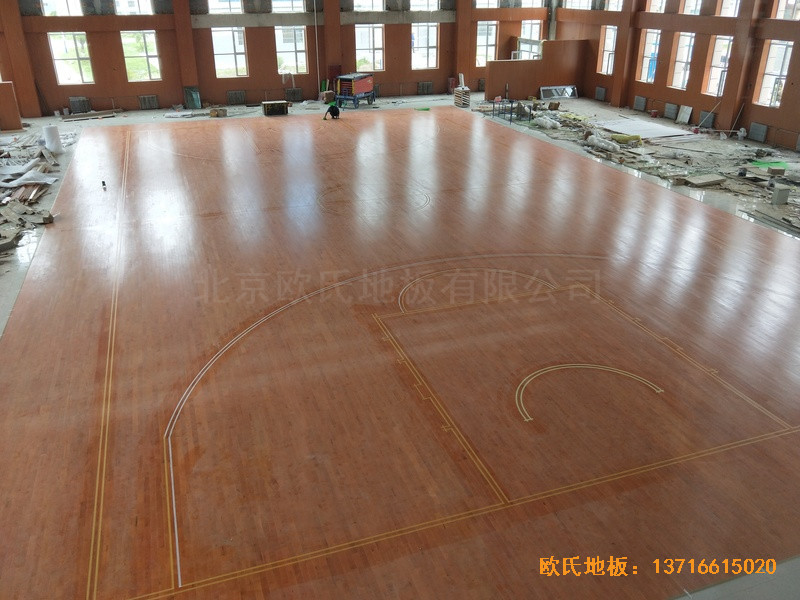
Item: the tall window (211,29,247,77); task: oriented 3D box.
[{"bbox_3d":[-9.299,-13.584,31.776,1.756,2.558,0.200,-8,26,-15],"label":"tall window"}]

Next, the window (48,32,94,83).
[{"bbox_3d":[-16.873,-12.402,29.767,1.756,2.558,0.200,-8,26,-15],"label":"window"}]

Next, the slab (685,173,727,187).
[{"bbox_3d":[10.190,-3.958,19.282,1.257,0.140,0.593,-11,27,-21],"label":"slab"}]

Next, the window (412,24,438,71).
[{"bbox_3d":[1.544,-15.185,34.689,1.756,2.558,0.200,-8,26,-15],"label":"window"}]

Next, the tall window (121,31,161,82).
[{"bbox_3d":[-13.664,-12.892,30.622,1.756,2.558,0.200,-8,26,-15],"label":"tall window"}]

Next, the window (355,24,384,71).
[{"bbox_3d":[-1.691,-14.721,33.814,1.756,2.558,0.200,-8,26,-15],"label":"window"}]

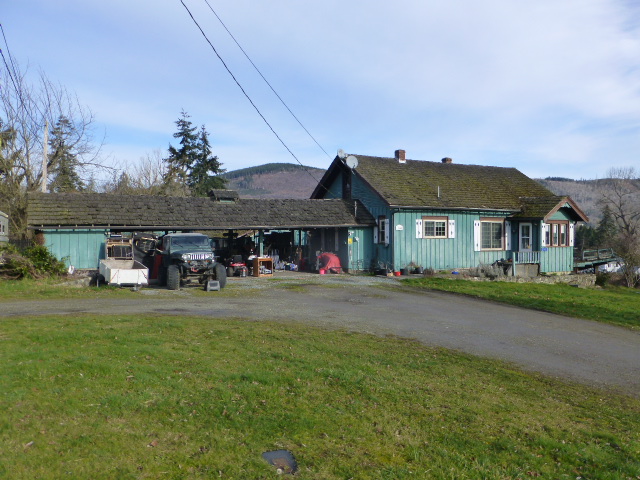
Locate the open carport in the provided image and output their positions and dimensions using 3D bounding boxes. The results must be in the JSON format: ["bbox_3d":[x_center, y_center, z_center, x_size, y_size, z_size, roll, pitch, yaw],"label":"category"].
[{"bbox_3d":[-5.006,-0.288,23.973,15.246,3.712,5.395,0,0,-26],"label":"open carport"}]

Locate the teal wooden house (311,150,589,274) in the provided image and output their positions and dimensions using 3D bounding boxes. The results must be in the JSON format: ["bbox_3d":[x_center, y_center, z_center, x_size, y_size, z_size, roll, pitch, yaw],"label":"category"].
[{"bbox_3d":[7.728,-1.745,29.189,13.475,6.566,11.760,0,0,-26],"label":"teal wooden house"}]

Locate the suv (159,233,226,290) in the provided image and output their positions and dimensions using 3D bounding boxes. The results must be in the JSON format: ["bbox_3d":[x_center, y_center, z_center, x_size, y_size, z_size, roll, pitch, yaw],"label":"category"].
[{"bbox_3d":[-4.790,0.730,18.300,1.920,1.980,3.950,0,0,-25],"label":"suv"}]

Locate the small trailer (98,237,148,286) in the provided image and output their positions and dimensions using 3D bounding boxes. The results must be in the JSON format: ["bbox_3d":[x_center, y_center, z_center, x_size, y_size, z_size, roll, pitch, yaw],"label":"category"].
[{"bbox_3d":[-7.100,0.810,18.000,1.600,1.650,2.800,0,0,-26],"label":"small trailer"}]

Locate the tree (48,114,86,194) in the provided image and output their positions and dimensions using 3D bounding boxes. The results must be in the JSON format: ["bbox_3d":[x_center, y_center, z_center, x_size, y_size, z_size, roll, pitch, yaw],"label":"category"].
[{"bbox_3d":[-25.400,-5.300,50.000,4.800,14.200,4.800,0,0,0],"label":"tree"}]

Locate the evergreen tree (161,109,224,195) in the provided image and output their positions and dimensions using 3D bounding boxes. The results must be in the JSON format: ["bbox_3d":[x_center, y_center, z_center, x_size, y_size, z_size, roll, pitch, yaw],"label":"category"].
[{"bbox_3d":[-12.600,-5.600,50.000,6.800,14.700,6.600,0,0,0],"label":"evergreen tree"}]

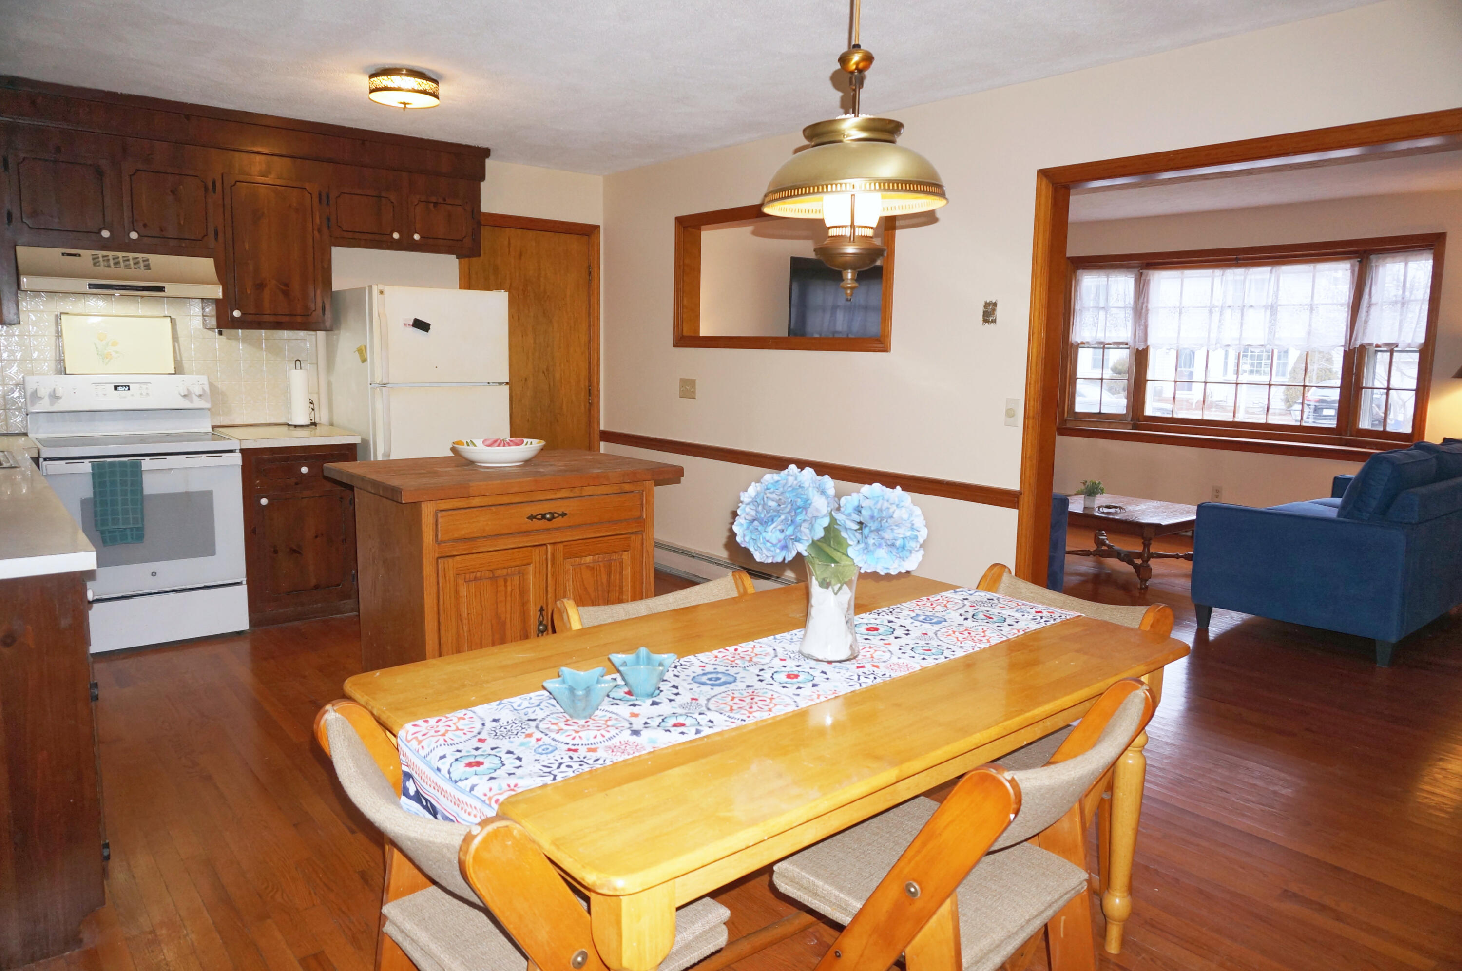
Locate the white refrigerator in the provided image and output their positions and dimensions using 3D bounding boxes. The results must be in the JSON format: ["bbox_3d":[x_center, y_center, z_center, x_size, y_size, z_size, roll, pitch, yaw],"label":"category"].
[{"bbox_3d":[-1.671,-0.219,5.265,0.722,1.650,0.690,-6,11,-40],"label":"white refrigerator"}]

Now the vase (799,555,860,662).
[{"bbox_3d":[0.210,0.255,2.037,0.122,0.197,0.122,2,8,6],"label":"vase"}]

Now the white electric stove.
[{"bbox_3d":[-2.777,0.095,4.562,0.760,1.190,0.700,-5,10,-39],"label":"white electric stove"}]

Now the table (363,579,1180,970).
[{"bbox_3d":[0.148,0.729,2.041,1.576,0.750,0.900,-6,10,-41],"label":"table"}]

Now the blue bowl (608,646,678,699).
[{"bbox_3d":[-0.159,0.351,1.780,0.124,0.069,0.119,0,8,-5],"label":"blue bowl"}]

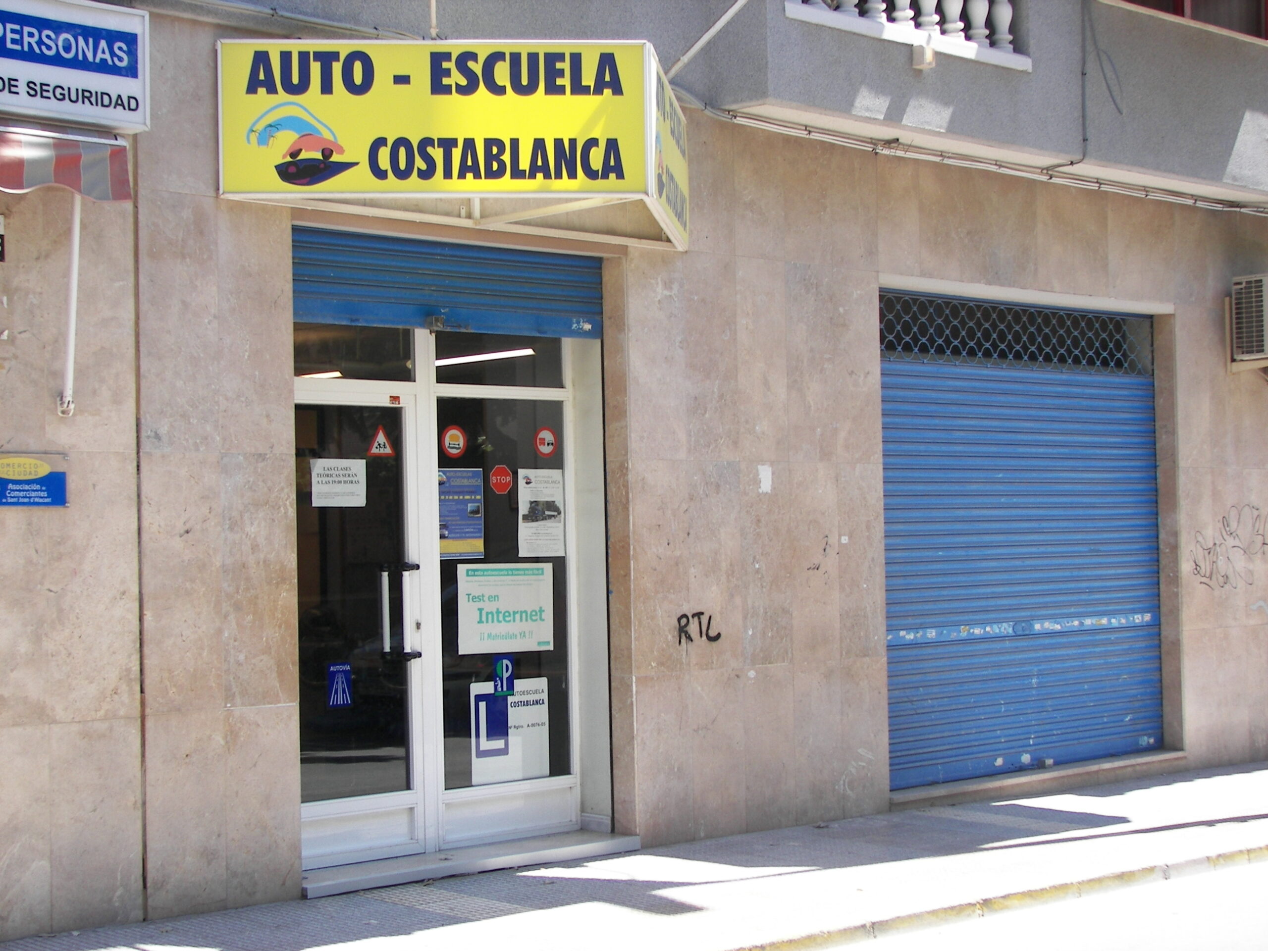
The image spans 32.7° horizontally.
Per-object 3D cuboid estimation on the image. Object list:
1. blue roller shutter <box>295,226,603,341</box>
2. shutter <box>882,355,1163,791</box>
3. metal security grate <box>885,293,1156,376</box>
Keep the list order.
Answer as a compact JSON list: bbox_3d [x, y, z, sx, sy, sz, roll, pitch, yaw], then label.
[{"bbox_3d":[-0.843,-0.859,9.815,1.920,0.405,0.060,0,-2,-44],"label":"blue roller shutter"},{"bbox_3d":[2.295,0.552,12.769,2.880,2.371,0.060,0,-2,-44],"label":"shutter"},{"bbox_3d":[2.269,-0.824,12.804,2.880,0.383,0.045,0,-2,-44],"label":"metal security grate"}]

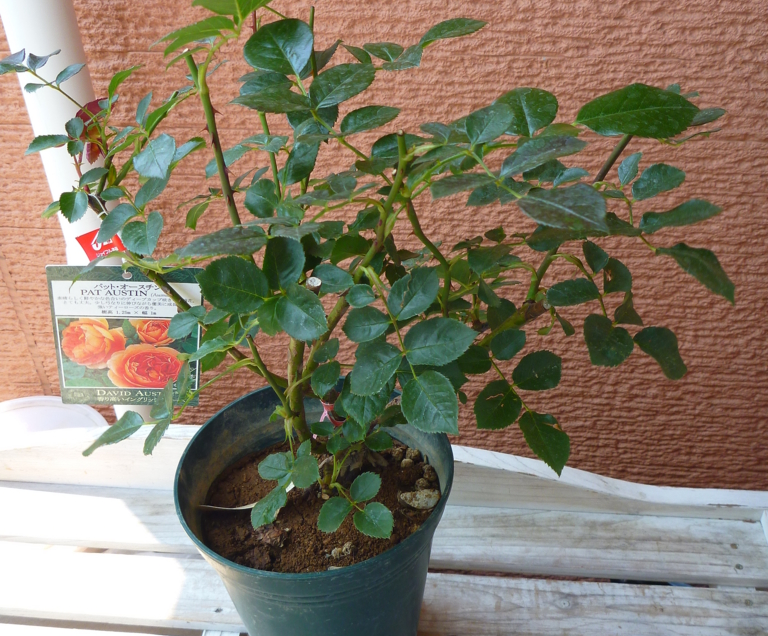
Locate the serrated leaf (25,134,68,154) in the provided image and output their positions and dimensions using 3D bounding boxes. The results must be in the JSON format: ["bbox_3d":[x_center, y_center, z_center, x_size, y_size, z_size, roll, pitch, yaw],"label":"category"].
[{"bbox_3d":[-0.200,-0.103,0.492,0.018,0.006,0.028,31,46,33],"label":"serrated leaf"}]

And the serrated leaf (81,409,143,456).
[{"bbox_3d":[-0.180,0.076,0.551,0.046,0.009,0.022,-28,42,0],"label":"serrated leaf"}]

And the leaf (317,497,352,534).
[{"bbox_3d":[-0.035,0.138,0.581,0.029,0.006,0.022,-36,63,-21],"label":"leaf"}]

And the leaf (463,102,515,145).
[{"bbox_3d":[0.056,-0.106,0.448,0.020,0.006,0.038,28,62,20],"label":"leaf"}]

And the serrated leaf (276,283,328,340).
[{"bbox_3d":[-0.050,-0.004,0.504,0.037,0.006,0.028,40,69,13],"label":"serrated leaf"}]

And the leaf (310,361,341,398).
[{"bbox_3d":[-0.039,0.041,0.557,0.021,0.006,0.028,6,64,11],"label":"leaf"}]

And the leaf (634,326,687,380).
[{"bbox_3d":[0.193,0.024,0.571,0.042,0.008,0.023,39,70,9],"label":"leaf"}]

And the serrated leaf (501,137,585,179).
[{"bbox_3d":[0.088,-0.088,0.455,0.051,0.008,0.031,-23,33,-4],"label":"serrated leaf"}]

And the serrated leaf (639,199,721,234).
[{"bbox_3d":[0.160,-0.054,0.442,0.042,0.006,0.022,-15,39,10],"label":"serrated leaf"}]

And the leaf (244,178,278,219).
[{"bbox_3d":[-0.068,-0.066,0.462,0.022,0.005,0.023,24,66,-3],"label":"leaf"}]

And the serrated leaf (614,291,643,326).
[{"bbox_3d":[0.153,-0.005,0.519,0.022,0.012,0.029,-11,28,47],"label":"serrated leaf"}]

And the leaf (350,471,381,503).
[{"bbox_3d":[-0.012,0.112,0.552,0.018,0.007,0.026,42,74,14],"label":"leaf"}]

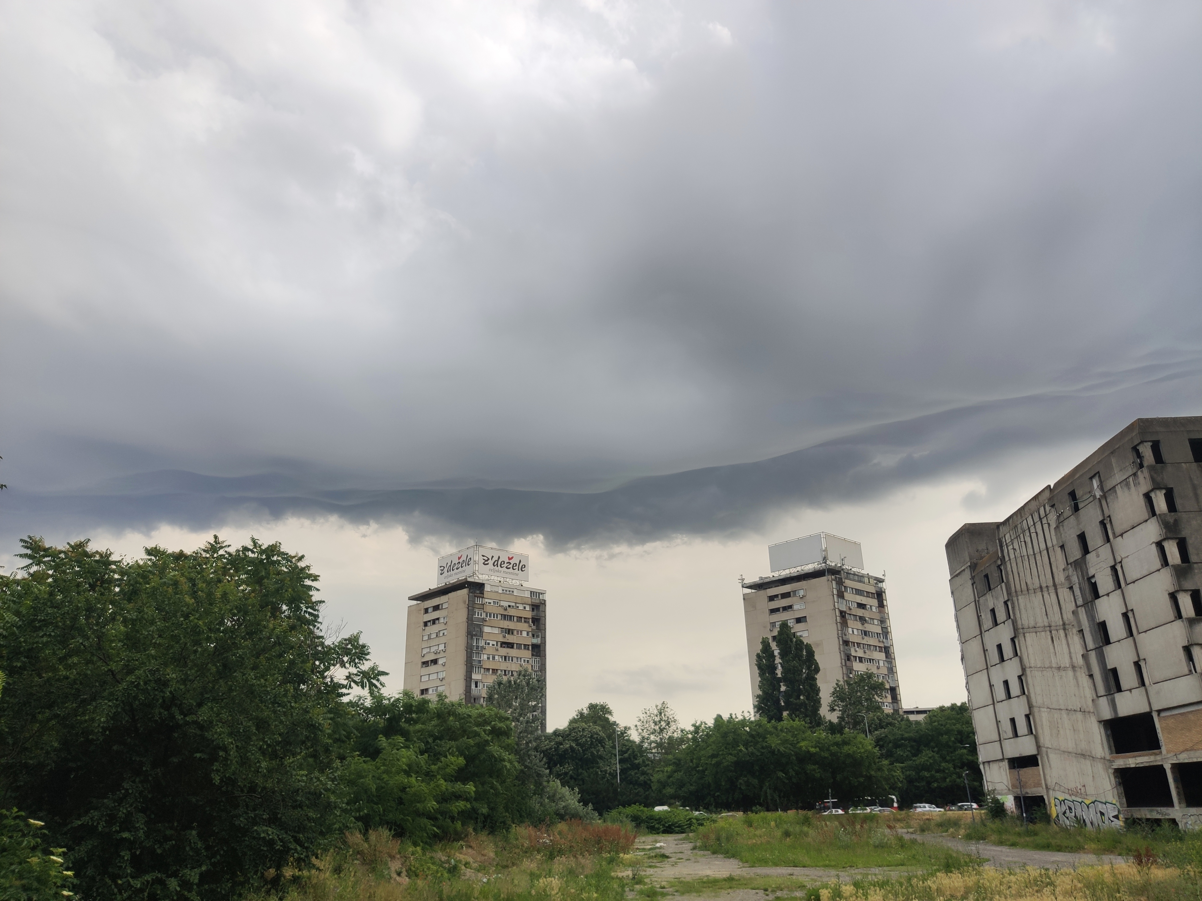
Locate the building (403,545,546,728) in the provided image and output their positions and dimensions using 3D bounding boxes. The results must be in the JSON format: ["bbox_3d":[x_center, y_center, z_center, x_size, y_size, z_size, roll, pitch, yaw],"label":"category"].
[{"bbox_3d":[-26.150,49.560,190.570,21.200,53.410,22.500,17,-28,-39],"label":"building"}]

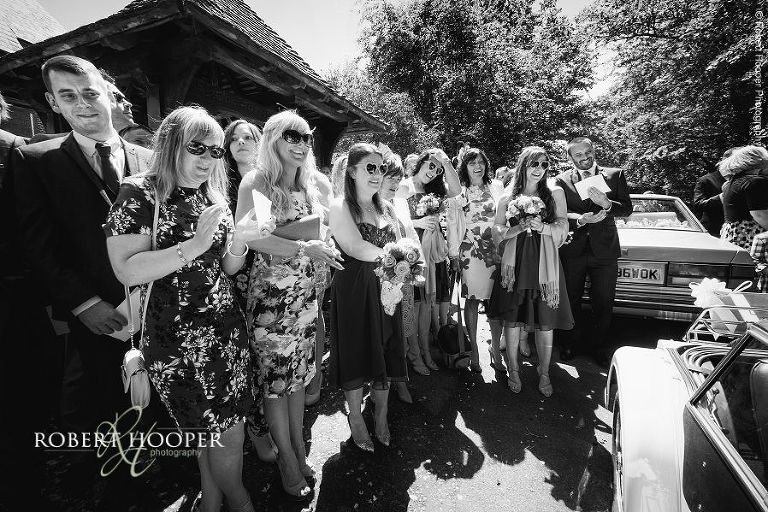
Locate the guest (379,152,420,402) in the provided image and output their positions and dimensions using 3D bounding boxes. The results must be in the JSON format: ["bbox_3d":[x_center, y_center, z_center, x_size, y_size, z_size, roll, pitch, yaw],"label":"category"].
[{"bbox_3d":[0.104,0.185,2.156,0.460,1.630,0.400,-7,10,-40],"label":"guest"}]

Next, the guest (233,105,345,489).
[{"bbox_3d":[-0.414,0.245,1.402,0.460,1.710,0.460,-7,11,-42],"label":"guest"}]

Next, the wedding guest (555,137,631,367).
[{"bbox_3d":[1.675,-0.017,2.571,0.560,1.810,0.460,5,10,33],"label":"wedding guest"}]

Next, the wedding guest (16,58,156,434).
[{"bbox_3d":[-1.040,0.250,1.240,0.350,1.830,0.500,4,9,30],"label":"wedding guest"}]

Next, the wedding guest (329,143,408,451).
[{"bbox_3d":[-0.079,0.243,1.733,0.460,1.660,0.460,-6,10,-38],"label":"wedding guest"}]

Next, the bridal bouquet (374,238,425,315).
[{"bbox_3d":[0.076,0.096,1.570,0.230,0.340,0.220,0,8,0],"label":"bridal bouquet"}]

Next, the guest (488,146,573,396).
[{"bbox_3d":[1.000,0.136,2.184,0.560,1.677,0.460,3,11,14],"label":"guest"}]

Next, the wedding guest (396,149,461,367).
[{"bbox_3d":[0.331,0.065,2.379,0.520,1.660,0.420,-4,9,-25],"label":"wedding guest"}]

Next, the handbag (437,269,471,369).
[{"bbox_3d":[0.532,0.471,2.450,0.250,0.720,0.180,-3,9,-20],"label":"handbag"}]

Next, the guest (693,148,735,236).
[{"bbox_3d":[3.641,-0.186,3.525,0.550,1.820,0.420,-1,11,-6],"label":"guest"}]

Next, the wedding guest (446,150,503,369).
[{"bbox_3d":[0.714,0.068,2.470,0.470,1.706,0.380,1,11,7],"label":"wedding guest"}]

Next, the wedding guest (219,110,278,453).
[{"bbox_3d":[-0.685,0.225,1.620,0.320,1.710,0.440,7,11,43],"label":"wedding guest"}]

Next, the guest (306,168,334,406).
[{"bbox_3d":[-0.481,0.166,2.013,0.460,1.680,0.360,-7,13,-33],"label":"guest"}]

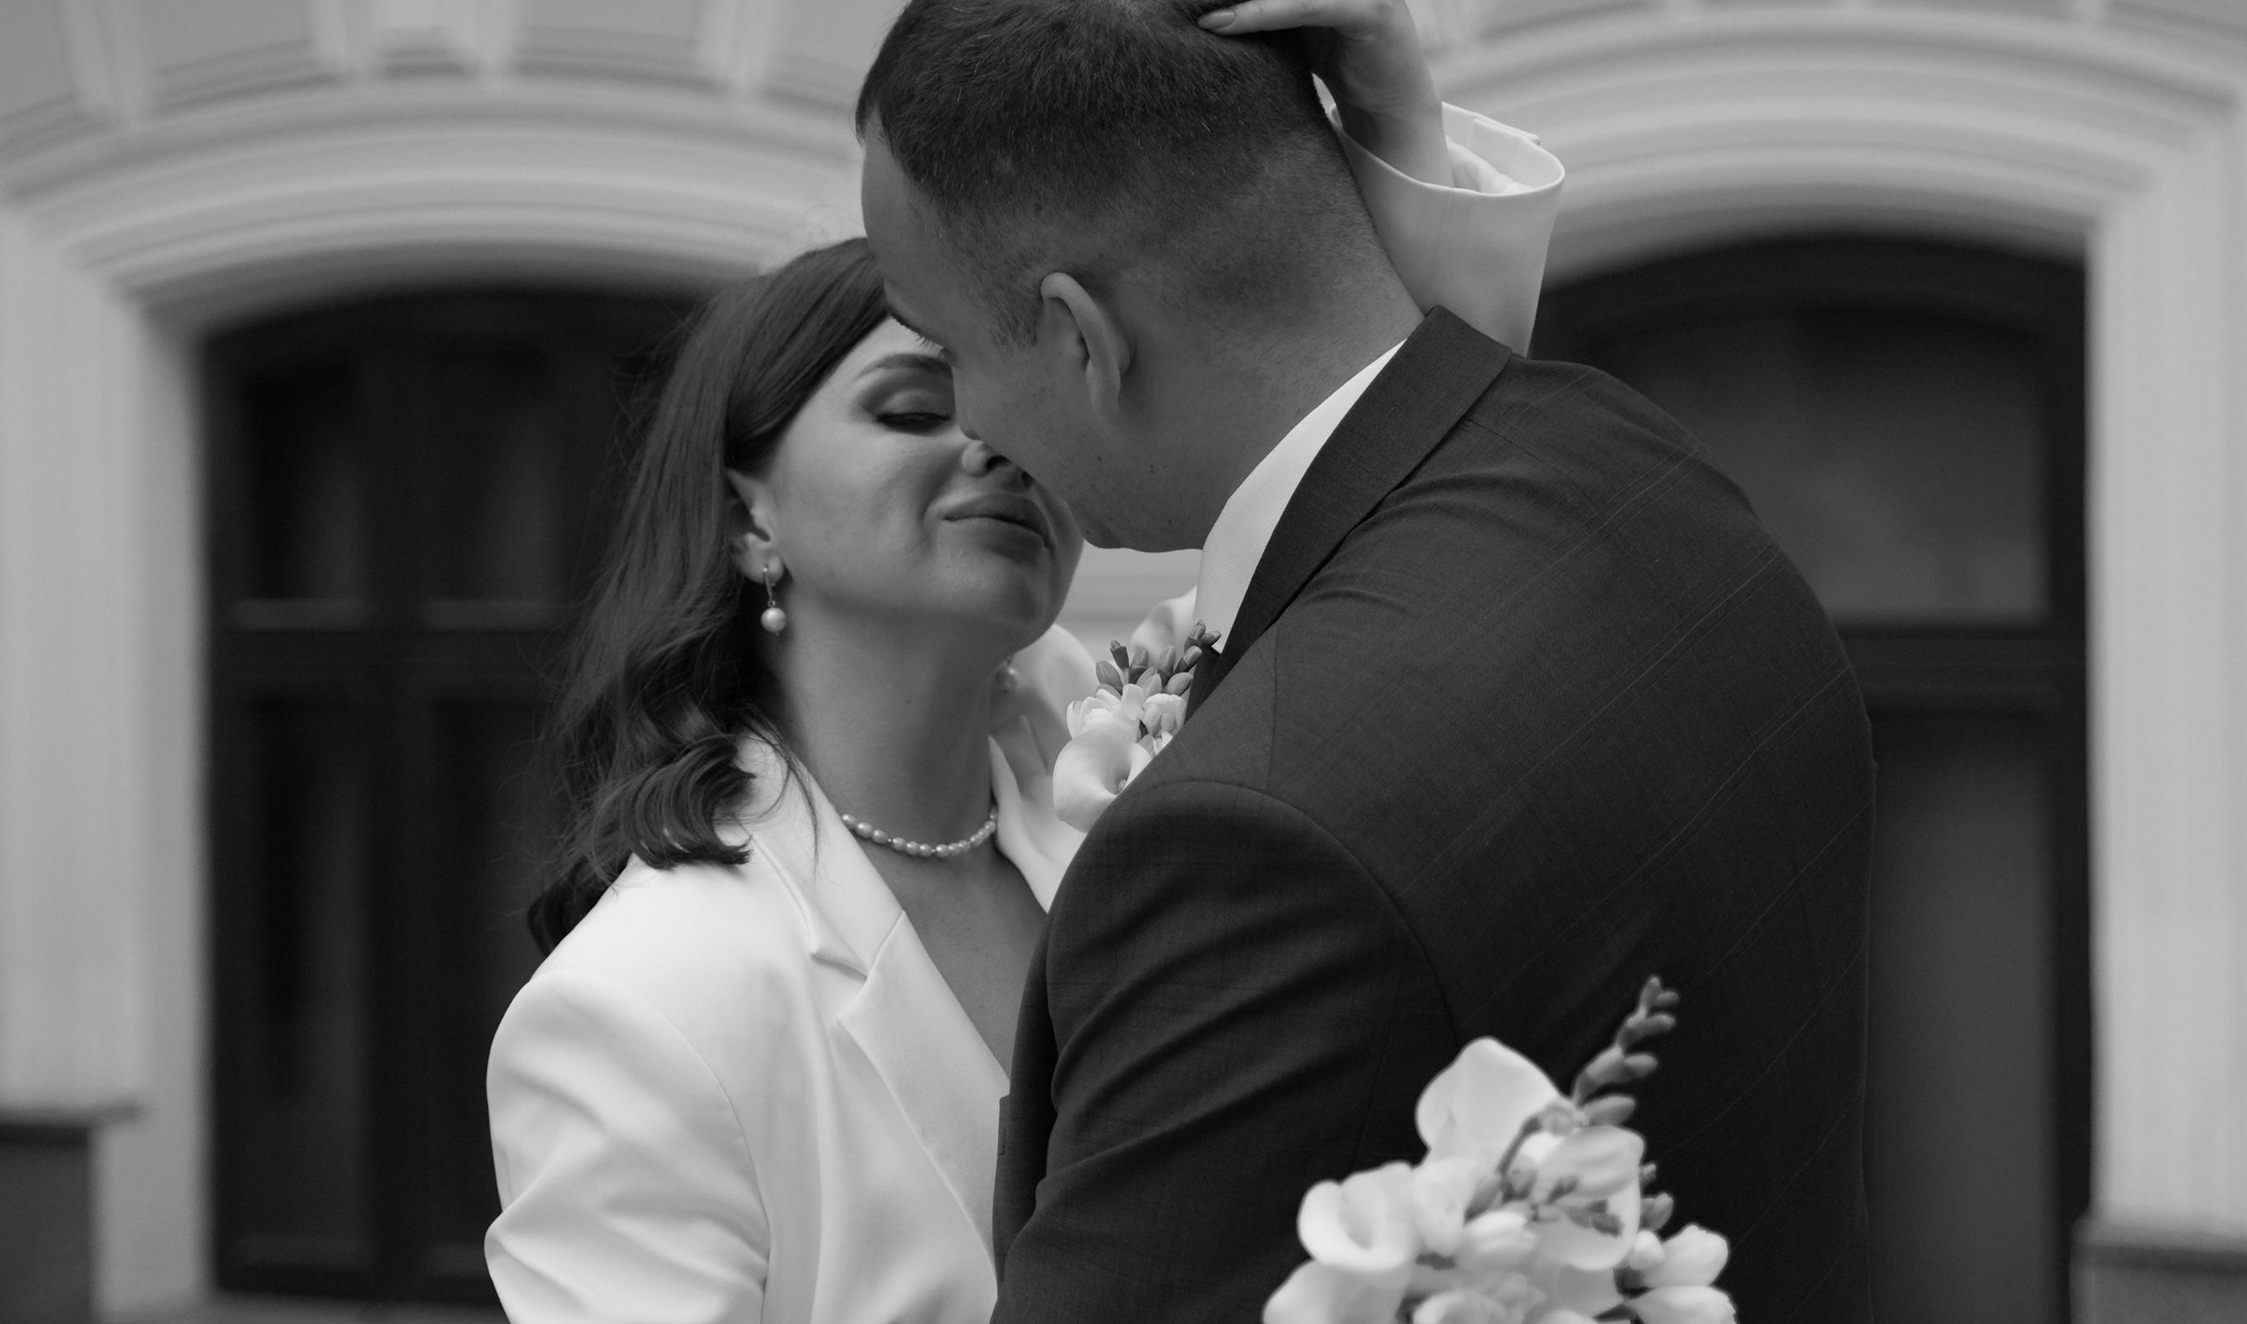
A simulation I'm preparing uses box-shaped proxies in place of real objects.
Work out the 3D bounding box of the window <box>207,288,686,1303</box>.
[{"bbox_3d":[-1.111,0.242,9.132,1.271,1.859,0.120,0,1,28],"label":"window"}]

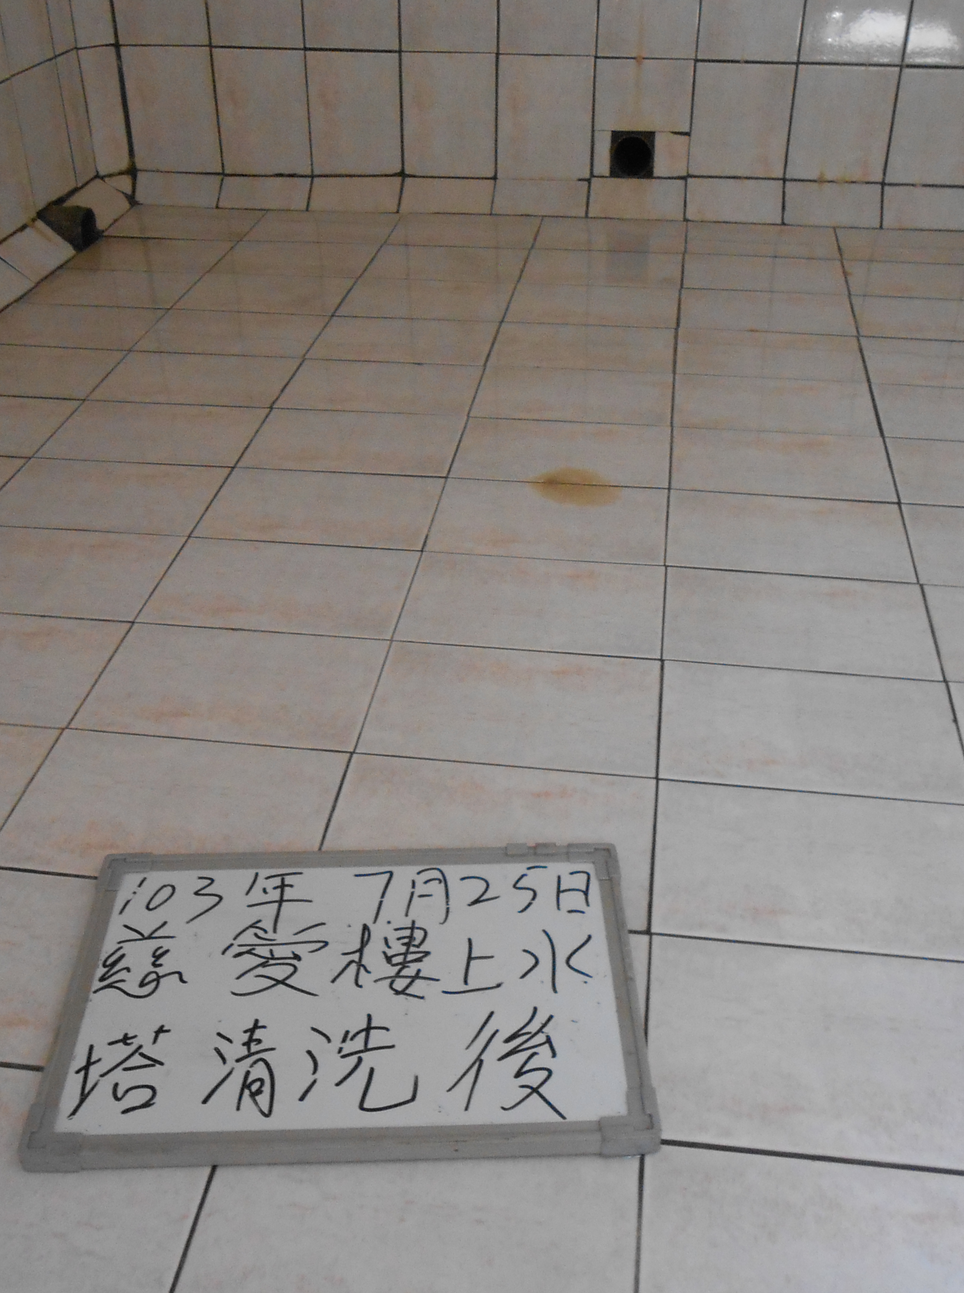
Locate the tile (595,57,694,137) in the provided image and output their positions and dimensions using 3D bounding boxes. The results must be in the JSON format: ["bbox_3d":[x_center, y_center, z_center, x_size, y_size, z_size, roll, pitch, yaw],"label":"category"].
[{"bbox_3d":[0.336,-1.132,2.665,0.200,0.141,0.010,4,35,6],"label":"tile"}]

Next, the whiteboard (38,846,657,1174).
[{"bbox_3d":[-0.102,0.273,1.032,0.449,0.021,0.295,-1,35,-1],"label":"whiteboard"}]

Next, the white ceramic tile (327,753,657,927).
[{"bbox_3d":[0.007,0.179,1.207,0.300,0.010,0.198,4,35,7],"label":"white ceramic tile"}]

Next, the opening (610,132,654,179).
[{"bbox_3d":[0.320,-1.046,2.744,0.090,0.095,0.050,4,35,7],"label":"opening"}]

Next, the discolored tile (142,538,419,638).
[{"bbox_3d":[-0.236,-0.068,1.552,0.298,0.010,0.197,4,35,7],"label":"discolored tile"}]

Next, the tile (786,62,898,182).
[{"bbox_3d":[0.732,-1.063,2.637,0.200,0.224,0.010,4,35,7],"label":"tile"}]

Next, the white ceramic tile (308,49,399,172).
[{"bbox_3d":[-0.268,-1.132,2.755,0.200,0.250,0.010,4,35,6],"label":"white ceramic tile"}]

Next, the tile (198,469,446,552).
[{"bbox_3d":[-0.210,-0.180,1.721,0.300,0.010,0.199,4,35,7],"label":"tile"}]

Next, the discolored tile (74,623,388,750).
[{"bbox_3d":[-0.266,0.044,1.406,0.300,0.010,0.198,4,35,7],"label":"discolored tile"}]

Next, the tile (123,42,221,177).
[{"bbox_3d":[-0.668,-1.157,2.797,0.200,0.255,0.010,4,35,6],"label":"tile"}]

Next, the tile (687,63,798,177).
[{"bbox_3d":[0.532,-1.079,2.660,0.200,0.224,0.010,4,35,7],"label":"tile"}]

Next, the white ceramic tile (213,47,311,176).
[{"bbox_3d":[-0.460,-1.126,2.737,0.198,0.253,0.010,4,35,7],"label":"white ceramic tile"}]

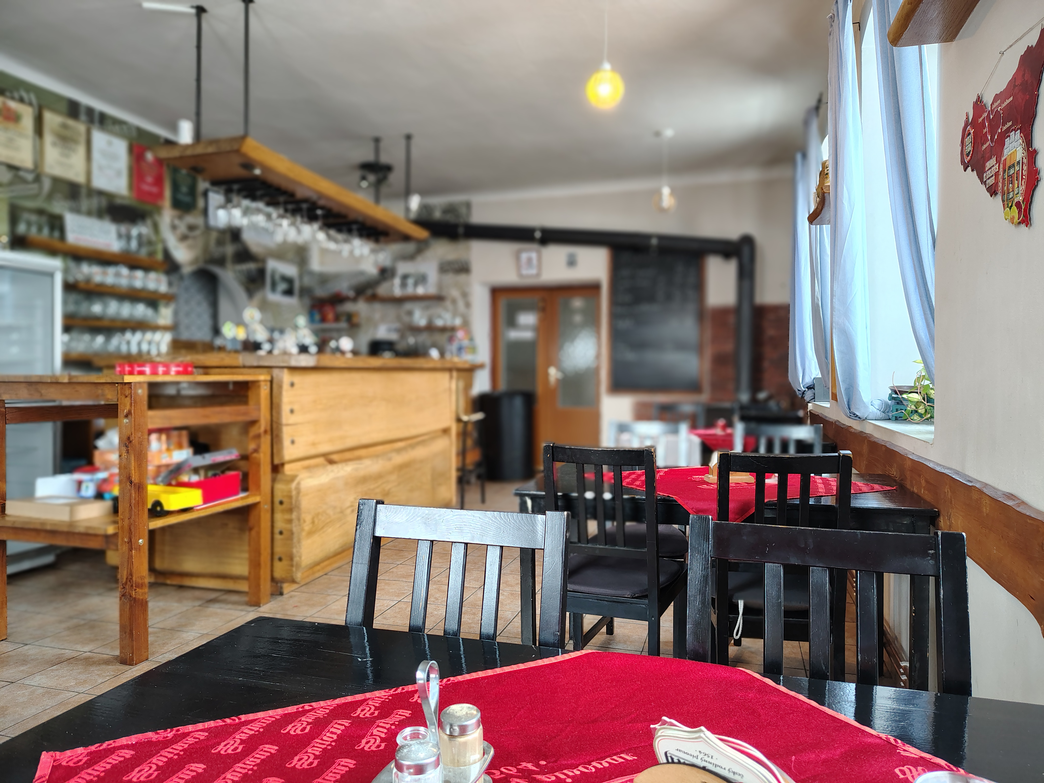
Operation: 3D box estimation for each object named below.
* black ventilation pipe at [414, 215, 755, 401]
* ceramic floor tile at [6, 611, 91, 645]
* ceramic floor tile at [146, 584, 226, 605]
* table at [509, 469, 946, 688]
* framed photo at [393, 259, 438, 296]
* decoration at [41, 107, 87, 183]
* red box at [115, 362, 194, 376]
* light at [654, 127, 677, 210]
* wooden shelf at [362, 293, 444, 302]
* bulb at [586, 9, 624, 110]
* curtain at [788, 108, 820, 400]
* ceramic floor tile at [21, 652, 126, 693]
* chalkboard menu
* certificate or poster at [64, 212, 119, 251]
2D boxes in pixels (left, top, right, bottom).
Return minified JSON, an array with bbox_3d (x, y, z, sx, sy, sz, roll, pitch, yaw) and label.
[{"bbox_3d":[0.501,-0.844,7.184,3.480,1.920,0.180,0,1,16],"label":"black ventilation pipe"},{"bbox_3d":[-2.121,1.036,3.155,0.300,0.010,0.300,0,1,16],"label":"ceramic floor tile"},{"bbox_3d":[-1.676,1.037,3.704,0.305,0.010,0.305,0,2,17],"label":"ceramic floor tile"},{"bbox_3d":[0.645,0.666,2.445,1.170,0.735,0.760,0,1,16],"label":"table"},{"bbox_3d":[-1.155,-1.239,7.913,0.510,0.380,0.020,0,2,17],"label":"framed photo"},{"bbox_3d":[-3.046,-1.626,4.818,0.020,0.425,0.340,0,2,17],"label":"decoration"},{"bbox_3d":[-1.726,-0.105,3.400,0.325,0.058,0.280,-1,2,-27],"label":"red box"},{"bbox_3d":[1.174,-1.808,5.921,0.165,0.655,0.165,0,2,17],"label":"light"},{"bbox_3d":[-1.306,-1.028,7.963,0.960,0.040,0.200,0,1,16],"label":"wooden shelf"},{"bbox_3d":[0.390,-1.618,3.414,0.172,0.572,0.172,0,1,16],"label":"bulb"},{"bbox_3d":[1.731,-0.732,4.422,0.170,1.630,0.550,0,2,14],"label":"curtain"},{"bbox_3d":[-1.668,1.072,2.759,0.306,0.010,0.306,0,2,17],"label":"ceramic floor tile"},{"bbox_3d":[1.377,-0.722,7.492,0.983,1.530,0.040,0,2,17],"label":"chalkboard menu"},{"bbox_3d":[-2.922,-1.075,4.915,0.020,0.200,0.410,-7,-1,17],"label":"certificate or poster"}]

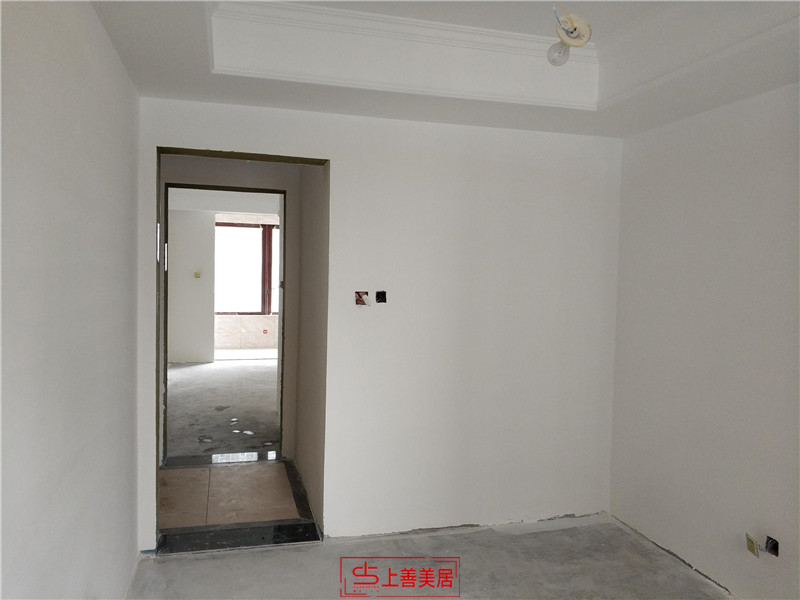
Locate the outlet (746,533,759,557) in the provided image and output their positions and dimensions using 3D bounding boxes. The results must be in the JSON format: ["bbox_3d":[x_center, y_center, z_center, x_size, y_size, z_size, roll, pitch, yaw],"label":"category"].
[{"bbox_3d":[1.661,1.153,2.931,0.018,0.086,0.086,-3,3,-9],"label":"outlet"}]

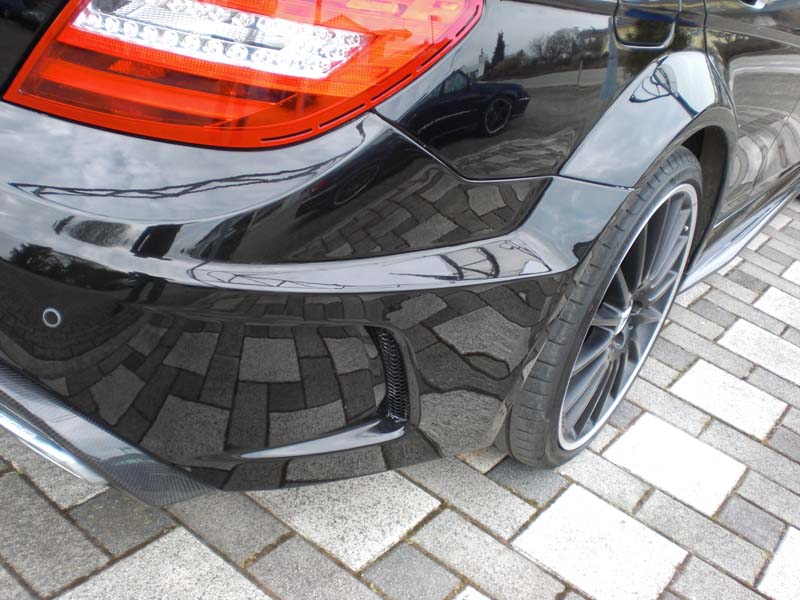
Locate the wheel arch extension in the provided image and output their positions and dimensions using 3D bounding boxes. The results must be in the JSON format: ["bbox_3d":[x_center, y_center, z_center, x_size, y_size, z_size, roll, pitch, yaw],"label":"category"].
[{"bbox_3d":[0.438,-0.200,1.485,0.130,0.430,0.750,28,29,26],"label":"wheel arch extension"}]

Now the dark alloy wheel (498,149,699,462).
[{"bbox_3d":[0.319,-0.015,1.622,0.270,0.648,0.648,28,29,26],"label":"dark alloy wheel"}]

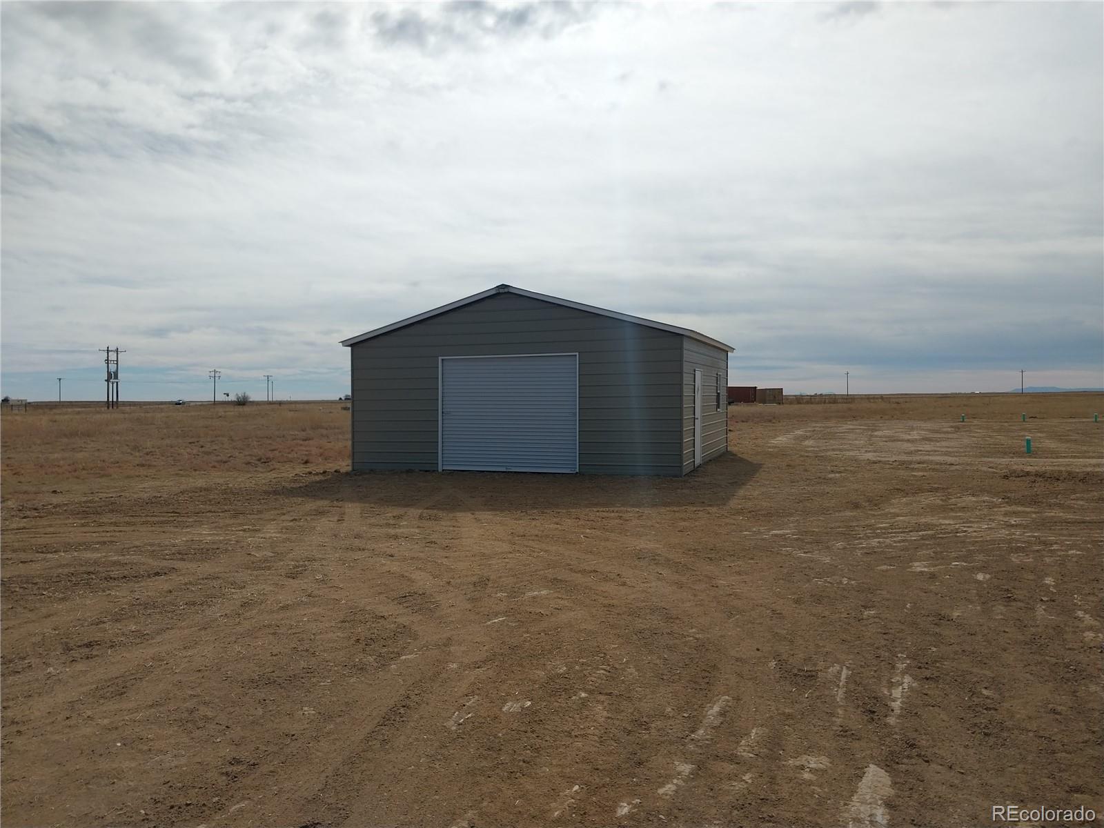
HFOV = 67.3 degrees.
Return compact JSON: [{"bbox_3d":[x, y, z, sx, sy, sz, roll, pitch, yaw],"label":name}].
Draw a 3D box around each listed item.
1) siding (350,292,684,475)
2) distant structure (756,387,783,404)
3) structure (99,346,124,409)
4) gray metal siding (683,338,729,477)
[{"bbox_3d":[-0.938,-0.647,17.265,7.352,3.744,0.150,0,1,19],"label":"siding"},{"bbox_3d":[34.406,-2.752,131.000,2.500,2.550,6.000,-1,1,0],"label":"distant structure"},{"bbox_3d":[-79.571,-6.553,150.000,0.900,11.400,4.400,0,1,34],"label":"structure"},{"bbox_3d":[3.642,-0.233,19.477,0.150,2.733,7.209,0,1,19],"label":"gray metal siding"}]

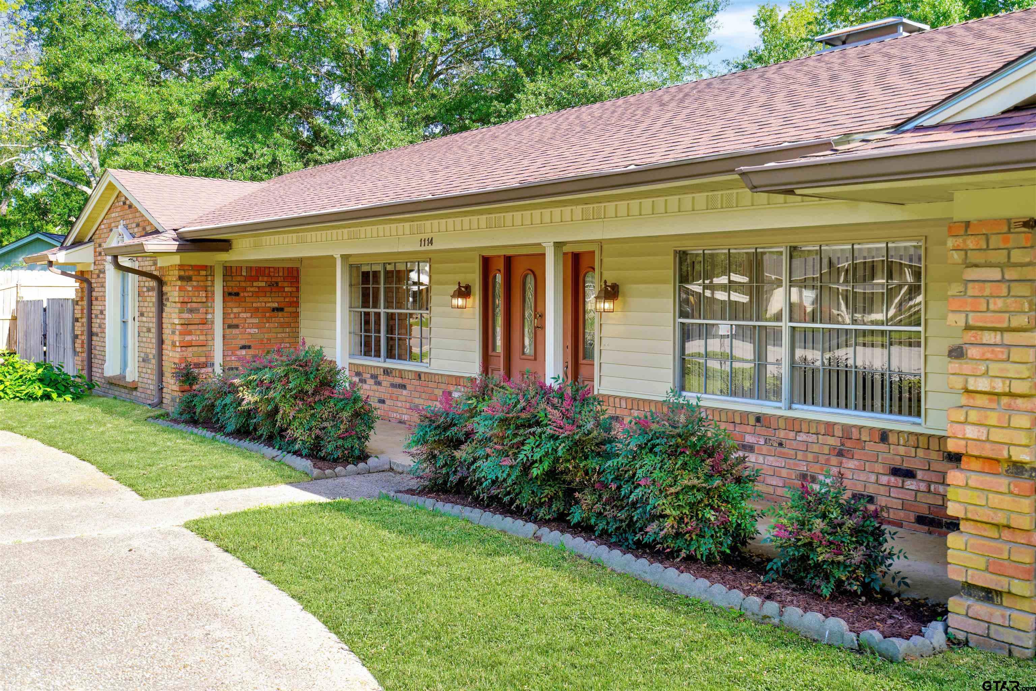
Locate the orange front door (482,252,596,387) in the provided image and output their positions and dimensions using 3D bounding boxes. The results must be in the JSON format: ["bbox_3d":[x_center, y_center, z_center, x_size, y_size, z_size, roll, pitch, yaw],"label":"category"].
[{"bbox_3d":[0.229,0.057,10.277,0.140,2.090,1.890,-2,4,-39],"label":"orange front door"}]

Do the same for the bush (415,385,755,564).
[{"bbox_3d":[0.343,0.820,7.407,0.980,1.030,3.670,-2,4,-39],"label":"bush"}]

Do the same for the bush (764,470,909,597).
[{"bbox_3d":[1.851,1.084,5.515,0.790,0.695,0.770,-2,4,-39],"label":"bush"}]

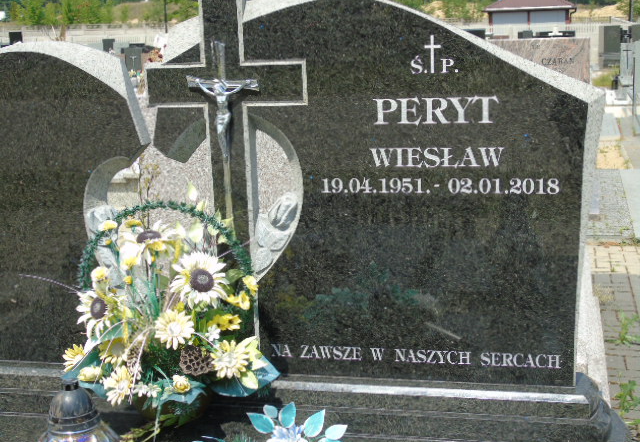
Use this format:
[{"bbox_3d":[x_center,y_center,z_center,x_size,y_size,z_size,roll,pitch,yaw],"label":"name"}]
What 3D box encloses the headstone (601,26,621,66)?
[{"bbox_3d":[10.184,-6.117,35.000,0.600,1.430,0.270,-2,10,0],"label":"headstone"}]

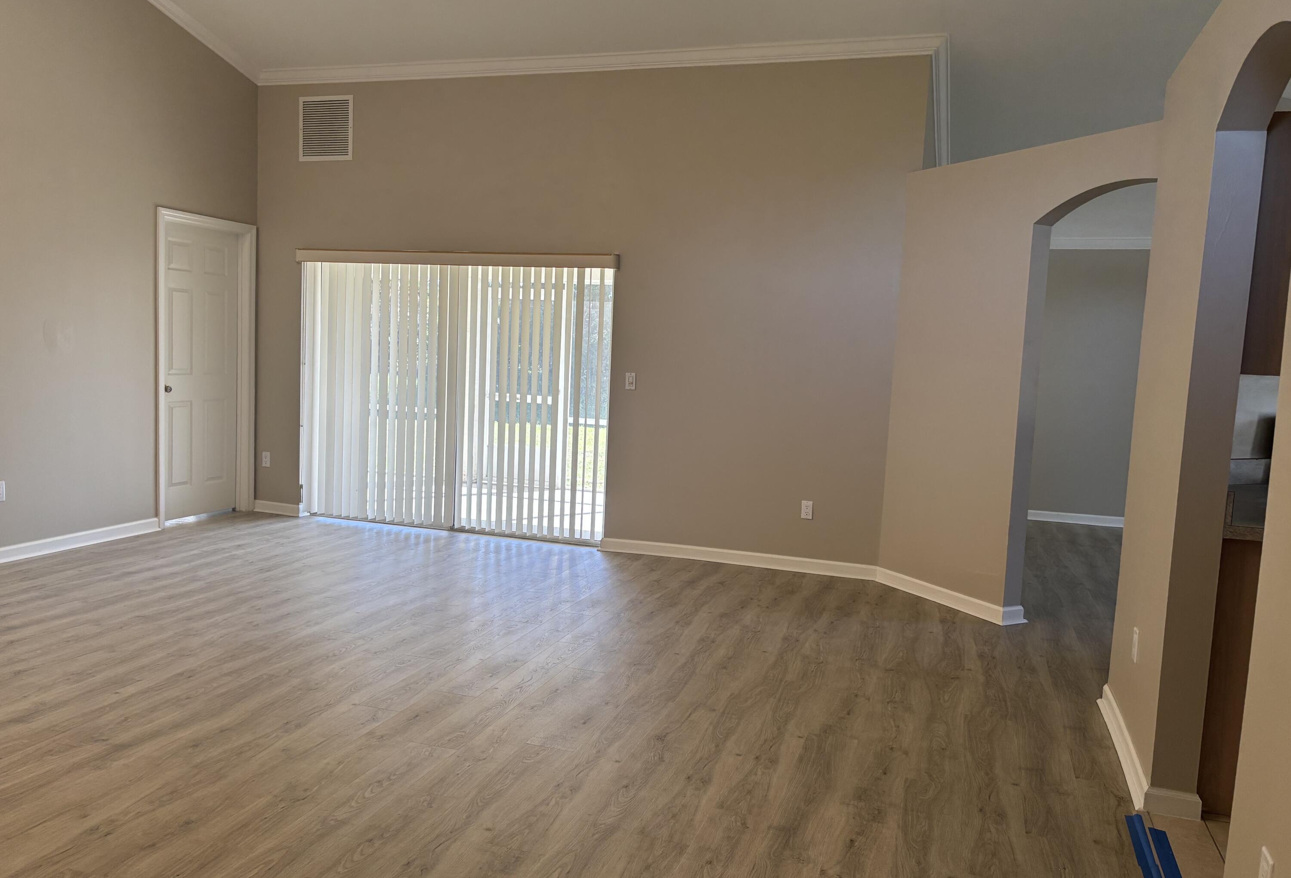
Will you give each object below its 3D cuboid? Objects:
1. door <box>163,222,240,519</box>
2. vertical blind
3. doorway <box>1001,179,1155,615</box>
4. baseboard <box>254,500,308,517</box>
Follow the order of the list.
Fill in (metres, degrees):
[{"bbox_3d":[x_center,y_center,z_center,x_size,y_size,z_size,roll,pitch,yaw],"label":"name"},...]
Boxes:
[{"bbox_3d":[-3.212,-0.473,6.928,0.040,2.030,0.810,4,6,17],"label":"door"},{"bbox_3d":[-1.341,-0.300,6.862,2.410,1.930,0.120,4,6,17],"label":"vertical blind"},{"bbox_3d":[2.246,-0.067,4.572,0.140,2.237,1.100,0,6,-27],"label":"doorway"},{"bbox_3d":[-2.760,0.523,7.281,0.430,0.082,0.025,4,6,17],"label":"baseboard"}]

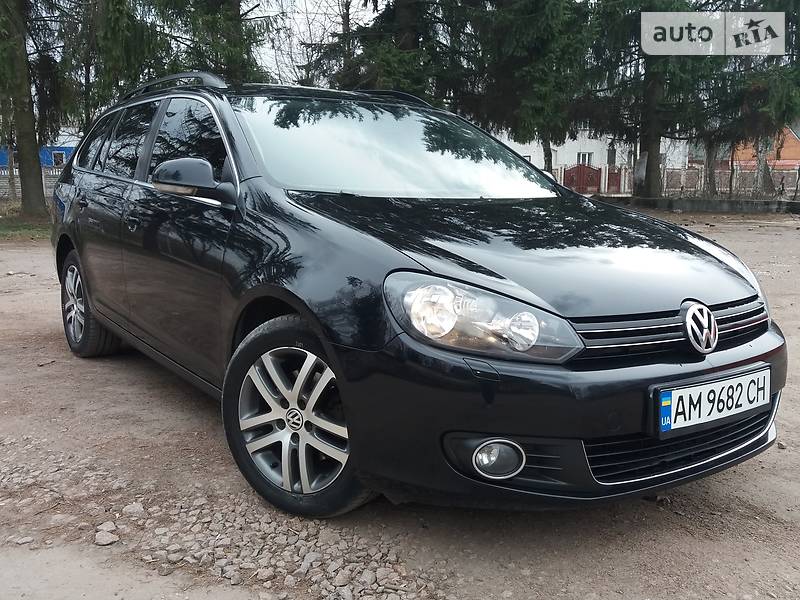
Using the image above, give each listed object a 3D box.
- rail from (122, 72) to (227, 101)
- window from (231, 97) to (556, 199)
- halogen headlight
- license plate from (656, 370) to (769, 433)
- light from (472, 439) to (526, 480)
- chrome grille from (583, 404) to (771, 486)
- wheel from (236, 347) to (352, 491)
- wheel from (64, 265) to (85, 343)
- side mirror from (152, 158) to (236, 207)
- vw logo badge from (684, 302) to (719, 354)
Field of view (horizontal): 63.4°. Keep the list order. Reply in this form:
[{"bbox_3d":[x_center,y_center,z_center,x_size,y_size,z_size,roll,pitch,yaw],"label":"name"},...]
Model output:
[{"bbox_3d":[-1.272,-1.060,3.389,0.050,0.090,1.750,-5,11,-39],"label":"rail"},{"bbox_3d":[0.000,-0.637,2.786,1.400,0.120,0.840,-5,43,-39],"label":"window"},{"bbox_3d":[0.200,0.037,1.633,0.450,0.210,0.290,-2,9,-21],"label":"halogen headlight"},{"bbox_3d":[0.882,0.271,1.787,0.520,0.112,0.015,-5,7,-36],"label":"license plate"},{"bbox_3d":[0.235,0.381,1.555,0.130,0.105,0.060,-2,9,-21],"label":"light"},{"bbox_3d":[0.850,0.369,1.840,0.930,0.145,0.110,-5,11,-39],"label":"chrome grille"},{"bbox_3d":[-0.282,0.355,2.007,0.448,0.448,0.180,7,10,33],"label":"wheel"},{"bbox_3d":[-1.872,0.020,3.892,0.180,0.446,0.446,-5,11,-39],"label":"wheel"},{"bbox_3d":[-0.725,-0.417,2.264,0.240,0.160,0.170,-5,11,-39],"label":"side mirror"},{"bbox_3d":[0.849,0.081,1.807,0.138,0.138,0.025,-5,-6,-39],"label":"vw logo badge"}]

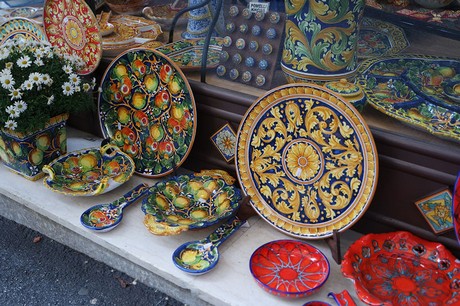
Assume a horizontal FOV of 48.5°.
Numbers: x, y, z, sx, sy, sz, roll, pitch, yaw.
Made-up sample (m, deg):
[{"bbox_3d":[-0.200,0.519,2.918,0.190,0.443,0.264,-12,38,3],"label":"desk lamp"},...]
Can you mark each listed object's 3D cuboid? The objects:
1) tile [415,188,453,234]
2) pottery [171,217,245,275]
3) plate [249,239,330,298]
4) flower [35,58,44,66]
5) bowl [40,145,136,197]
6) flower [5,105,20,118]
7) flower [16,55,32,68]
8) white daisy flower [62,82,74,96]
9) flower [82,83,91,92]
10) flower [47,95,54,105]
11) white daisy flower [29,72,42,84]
[{"bbox_3d":[0.552,0.152,1.321,0.100,0.100,0.009,-36,-1,43],"label":"tile"},{"bbox_3d":[-0.045,0.253,1.403,0.122,0.034,0.272,18,33,29],"label":"pottery"},{"bbox_3d":[0.151,0.302,1.306,0.203,0.044,0.203,-1,29,1],"label":"plate"},{"bbox_3d":[-0.627,-0.297,1.680,0.036,0.016,0.036,-12,68,-18],"label":"flower"},{"bbox_3d":[-0.461,0.077,1.681,0.288,0.072,0.285,18,33,29],"label":"bowl"},{"bbox_3d":[-0.708,-0.134,1.670,0.044,0.044,0.016,-14,-1,-21],"label":"flower"},{"bbox_3d":[-0.667,-0.296,1.660,0.046,0.016,0.046,-12,71,-19],"label":"flower"},{"bbox_3d":[-0.537,-0.212,1.700,0.041,0.041,0.014,-21,1,-35],"label":"white daisy flower"},{"bbox_3d":[-0.493,-0.225,1.760,0.029,0.029,0.016,-9,4,-14],"label":"flower"},{"bbox_3d":[-0.600,-0.177,1.710,0.016,0.034,0.034,26,28,-9],"label":"flower"},{"bbox_3d":[-0.617,-0.236,1.626,0.041,0.041,0.014,-14,-7,-26],"label":"white daisy flower"}]

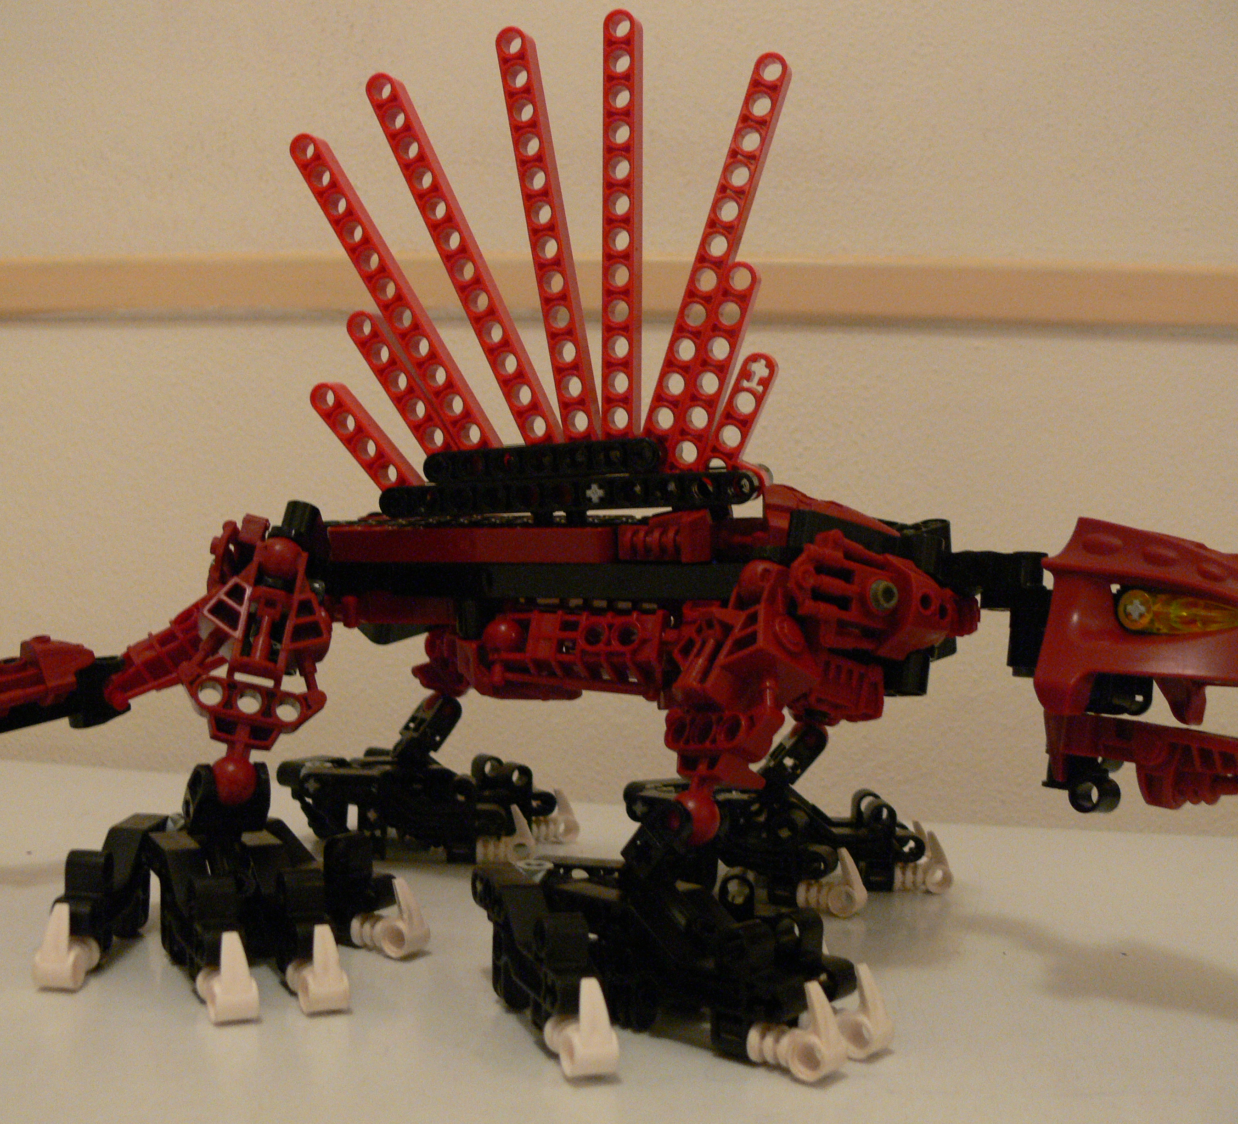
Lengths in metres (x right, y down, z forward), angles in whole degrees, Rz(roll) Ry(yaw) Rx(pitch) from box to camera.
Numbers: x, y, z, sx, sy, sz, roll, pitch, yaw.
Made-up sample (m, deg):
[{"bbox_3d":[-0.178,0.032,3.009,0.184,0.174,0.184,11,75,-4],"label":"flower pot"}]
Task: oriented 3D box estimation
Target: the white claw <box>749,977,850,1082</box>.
[{"bbox_3d":[0.031,0.078,0.255,0.015,0.015,0.008,2,0,37],"label":"white claw"}]

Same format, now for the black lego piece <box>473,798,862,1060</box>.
[{"bbox_3d":[0.010,0.065,0.284,0.063,0.043,0.052,3,1,25],"label":"black lego piece"}]

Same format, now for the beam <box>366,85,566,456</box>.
[{"bbox_3d":[-0.035,-0.067,0.352,0.008,0.104,0.008,-26,-6,12],"label":"beam"}]

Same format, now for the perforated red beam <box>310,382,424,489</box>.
[{"bbox_3d":[-0.059,-0.027,0.363,0.007,0.040,0.008,-41,-8,12],"label":"perforated red beam"}]

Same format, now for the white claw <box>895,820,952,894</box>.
[{"bbox_3d":[0.081,0.079,0.403,0.016,0.016,0.008,2,1,10],"label":"white claw"}]

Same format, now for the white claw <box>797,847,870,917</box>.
[{"bbox_3d":[0.053,0.079,0.375,0.016,0.016,0.008,3,1,29],"label":"white claw"}]

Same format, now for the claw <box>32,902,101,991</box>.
[{"bbox_3d":[-0.106,0.073,0.292,0.008,0.016,0.016,2,1,2],"label":"claw"}]

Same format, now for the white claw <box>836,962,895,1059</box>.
[{"bbox_3d":[0.041,0.080,0.272,0.016,0.016,0.008,3,1,16],"label":"white claw"}]

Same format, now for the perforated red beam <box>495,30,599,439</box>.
[{"bbox_3d":[-0.015,-0.071,0.347,0.008,0.104,0.008,-11,-3,13],"label":"perforated red beam"}]

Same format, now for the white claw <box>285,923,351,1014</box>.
[{"bbox_3d":[-0.056,0.075,0.283,0.008,0.015,0.015,2,0,-29],"label":"white claw"}]

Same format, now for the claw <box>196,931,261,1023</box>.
[{"bbox_3d":[-0.072,0.075,0.277,0.008,0.016,0.016,2,1,-29],"label":"claw"}]

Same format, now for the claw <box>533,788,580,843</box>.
[{"bbox_3d":[-0.021,0.075,0.447,0.016,0.016,0.008,2,1,-22],"label":"claw"}]

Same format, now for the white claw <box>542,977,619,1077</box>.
[{"bbox_3d":[-0.006,0.077,0.255,0.008,0.015,0.015,2,0,-19],"label":"white claw"}]

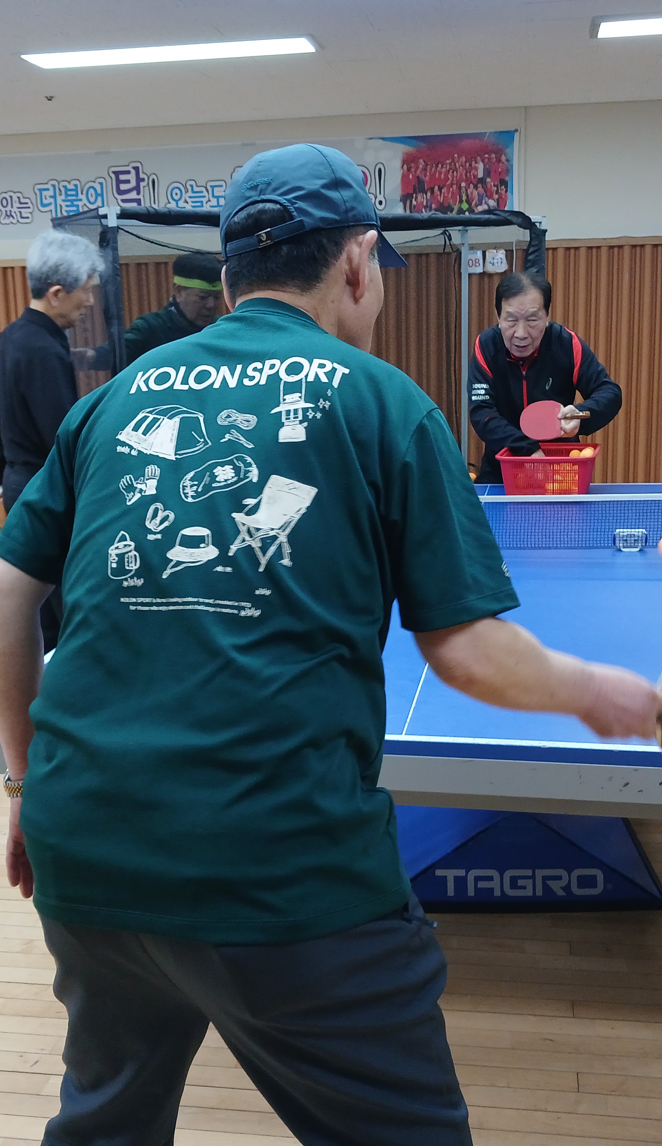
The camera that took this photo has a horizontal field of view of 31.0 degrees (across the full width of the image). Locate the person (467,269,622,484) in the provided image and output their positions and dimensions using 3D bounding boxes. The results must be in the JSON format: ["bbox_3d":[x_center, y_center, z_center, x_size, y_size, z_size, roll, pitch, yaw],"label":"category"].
[{"bbox_3d":[0.787,-0.364,4.545,0.570,1.540,0.620,0,13,8],"label":"person"}]

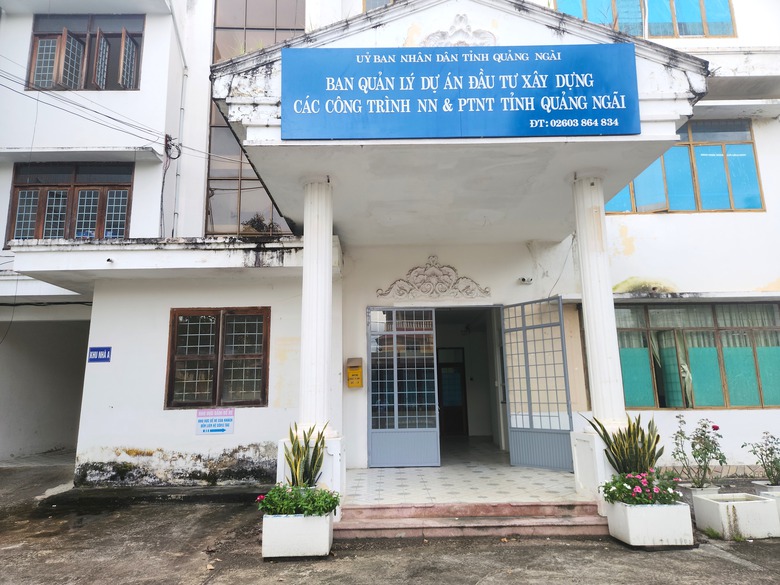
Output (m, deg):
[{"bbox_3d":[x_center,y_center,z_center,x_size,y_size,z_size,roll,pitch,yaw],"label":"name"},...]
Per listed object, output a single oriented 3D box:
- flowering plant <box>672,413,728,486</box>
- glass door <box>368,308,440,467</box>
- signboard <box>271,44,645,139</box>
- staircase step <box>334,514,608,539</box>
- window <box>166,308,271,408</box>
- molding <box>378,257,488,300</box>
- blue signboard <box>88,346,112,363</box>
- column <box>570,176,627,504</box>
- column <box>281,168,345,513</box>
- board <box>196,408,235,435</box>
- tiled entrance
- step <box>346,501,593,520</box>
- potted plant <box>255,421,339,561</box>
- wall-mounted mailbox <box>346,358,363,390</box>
[{"bbox_3d":[3.734,1.926,6.298,0.613,0.863,0.580,-1,-12,1],"label":"flowering plant"},{"bbox_3d":[0.237,1.617,9.027,1.212,2.732,0.050,-1,-12,1],"label":"glass door"},{"bbox_3d":[0.763,-2.183,5.621,3.870,1.040,0.080,-1,-6,0],"label":"signboard"},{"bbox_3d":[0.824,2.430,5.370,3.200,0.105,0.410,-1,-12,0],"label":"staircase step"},{"bbox_3d":[-2.806,1.067,8.523,1.669,1.640,0.120,-1,-12,1],"label":"window"},{"bbox_3d":[0.798,-0.270,9.364,2.048,0.807,0.080,-1,-12,1],"label":"molding"},{"bbox_3d":[-4.808,1.035,8.584,0.375,0.260,0.025,-1,-12,0],"label":"blue signboard"},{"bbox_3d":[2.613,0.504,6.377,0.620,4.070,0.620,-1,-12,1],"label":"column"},{"bbox_3d":[-0.881,0.549,6.183,0.680,3.940,0.680,-1,-12,0],"label":"column"},{"bbox_3d":[-2.780,2.063,8.268,0.601,0.400,0.020,-1,-12,1],"label":"board"},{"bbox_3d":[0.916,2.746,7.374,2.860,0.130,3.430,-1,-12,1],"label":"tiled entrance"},{"bbox_3d":[0.892,2.438,5.840,2.870,0.140,0.320,-1,-12,1],"label":"step"},{"bbox_3d":[-0.852,1.829,4.952,0.760,1.170,0.560,-1,-12,0],"label":"potted plant"},{"bbox_3d":[-0.579,1.372,8.802,0.250,0.485,0.160,-1,-12,0],"label":"wall-mounted mailbox"}]

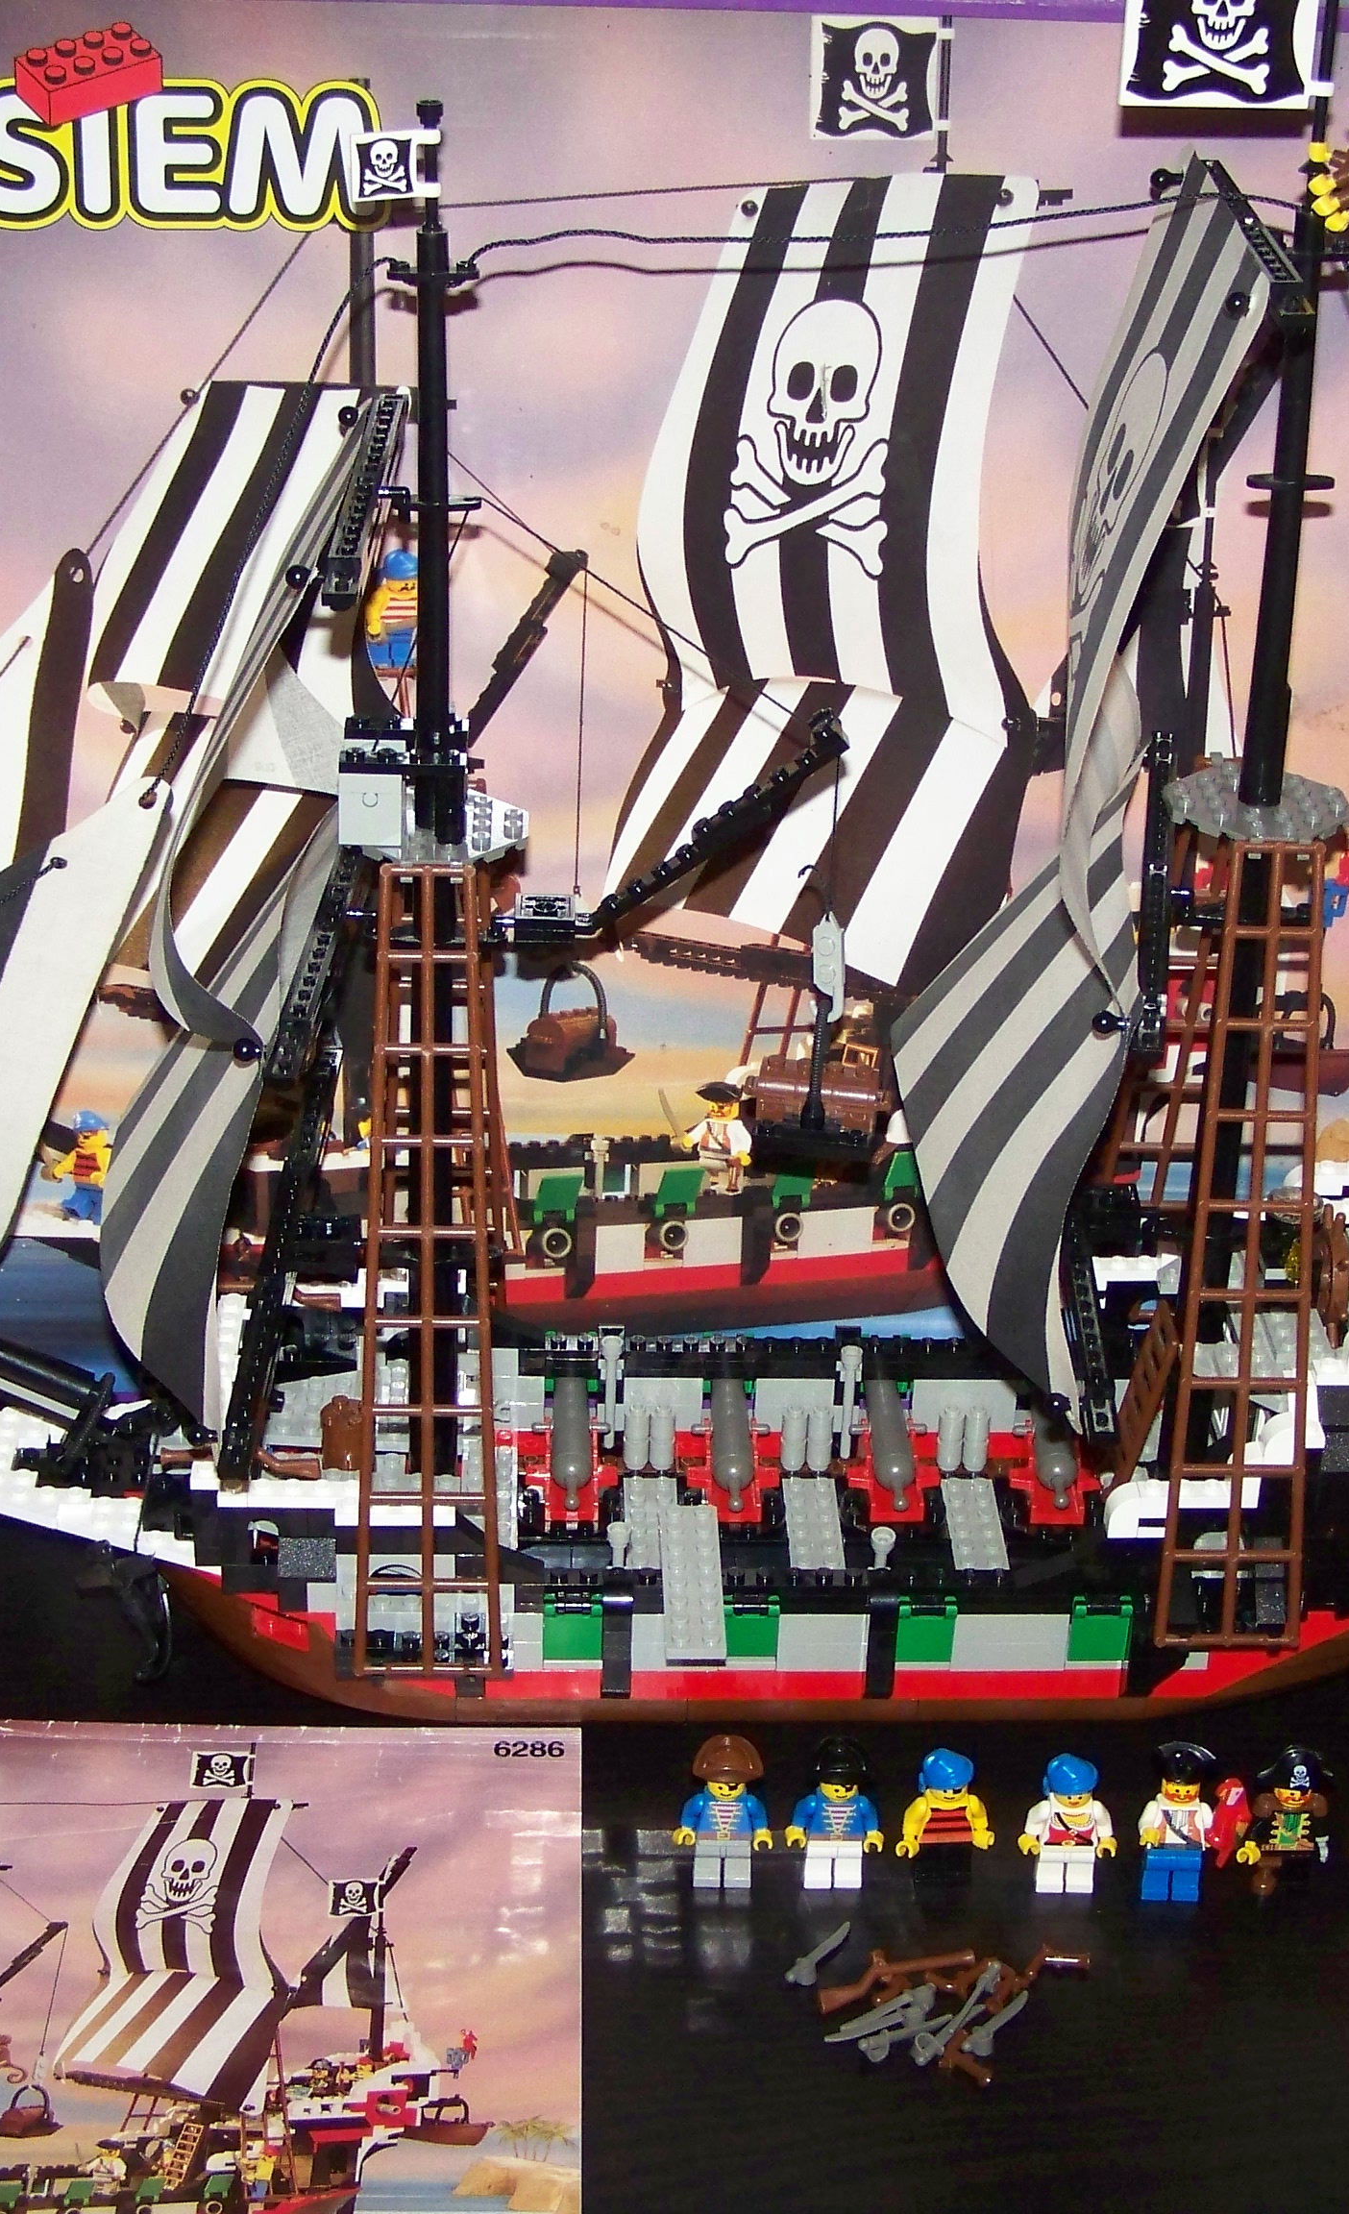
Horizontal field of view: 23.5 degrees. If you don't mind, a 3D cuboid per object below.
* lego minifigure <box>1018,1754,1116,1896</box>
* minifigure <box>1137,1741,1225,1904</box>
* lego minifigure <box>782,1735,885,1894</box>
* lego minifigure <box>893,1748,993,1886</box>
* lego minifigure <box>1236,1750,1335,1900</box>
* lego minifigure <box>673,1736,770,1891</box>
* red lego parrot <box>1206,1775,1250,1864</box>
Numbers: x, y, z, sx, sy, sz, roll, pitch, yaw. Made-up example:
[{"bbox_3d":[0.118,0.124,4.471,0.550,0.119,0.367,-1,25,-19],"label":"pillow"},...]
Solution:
[{"bbox_3d":[0.104,0.190,0.861,0.026,0.041,0.015,0,29,0],"label":"lego minifigure"},{"bbox_3d":[0.133,0.190,0.857,0.025,0.045,0.015,0,30,1],"label":"minifigure"},{"bbox_3d":[0.042,0.188,0.862,0.026,0.044,0.015,0,29,0],"label":"lego minifigure"},{"bbox_3d":[0.072,0.189,0.862,0.026,0.041,0.015,0,29,0],"label":"lego minifigure"},{"bbox_3d":[0.162,0.189,0.859,0.026,0.045,0.015,0,29,0],"label":"lego minifigure"},{"bbox_3d":[0.013,0.188,0.862,0.026,0.044,0.015,0,29,0],"label":"lego minifigure"},{"bbox_3d":[0.146,0.188,0.852,0.014,0.027,0.010,-16,33,-26],"label":"red lego parrot"}]

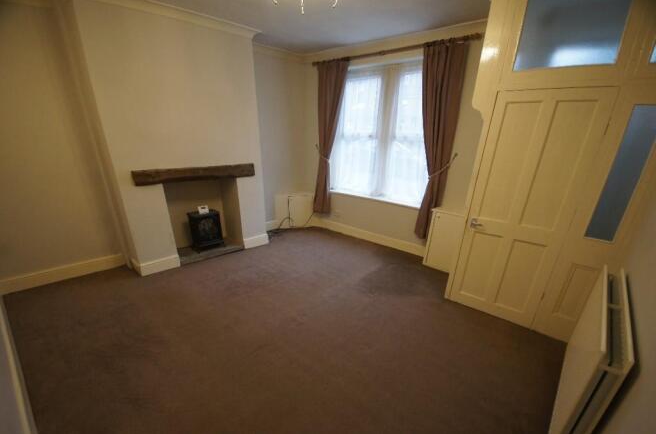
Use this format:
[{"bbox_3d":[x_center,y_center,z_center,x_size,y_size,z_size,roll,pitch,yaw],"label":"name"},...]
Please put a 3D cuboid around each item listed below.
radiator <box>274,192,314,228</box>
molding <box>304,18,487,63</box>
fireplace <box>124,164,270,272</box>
[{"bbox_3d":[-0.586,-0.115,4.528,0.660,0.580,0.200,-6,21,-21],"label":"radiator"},{"bbox_3d":[0.546,-2.085,3.342,2.478,0.100,0.100,17,25,37],"label":"molding"},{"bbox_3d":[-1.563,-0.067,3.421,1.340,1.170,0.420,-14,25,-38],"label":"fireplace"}]

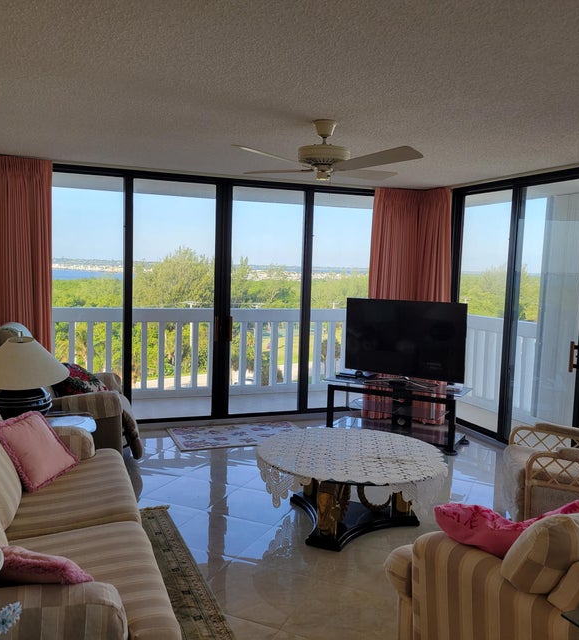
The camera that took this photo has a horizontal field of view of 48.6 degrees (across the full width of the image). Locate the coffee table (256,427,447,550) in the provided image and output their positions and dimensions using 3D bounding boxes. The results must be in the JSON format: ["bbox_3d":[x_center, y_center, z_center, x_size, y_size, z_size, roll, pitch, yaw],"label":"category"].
[{"bbox_3d":[0.397,1.050,4.088,1.230,0.428,1.230,2,5,0],"label":"coffee table"}]

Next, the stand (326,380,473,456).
[{"bbox_3d":[1.003,0.856,6.059,1.300,0.510,0.440,4,5,29],"label":"stand"}]

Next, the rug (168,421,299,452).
[{"bbox_3d":[-0.442,1.077,6.005,1.270,0.012,0.750,0,5,-21],"label":"rug"}]

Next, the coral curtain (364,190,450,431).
[{"bbox_3d":[1.260,-0.148,6.692,0.850,2.410,0.360,4,5,26],"label":"coral curtain"}]

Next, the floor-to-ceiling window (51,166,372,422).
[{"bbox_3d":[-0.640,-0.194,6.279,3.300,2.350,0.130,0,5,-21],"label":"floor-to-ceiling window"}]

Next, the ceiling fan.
[{"bbox_3d":[0.205,-1.002,3.797,1.220,0.345,1.220,6,7,43],"label":"ceiling fan"}]

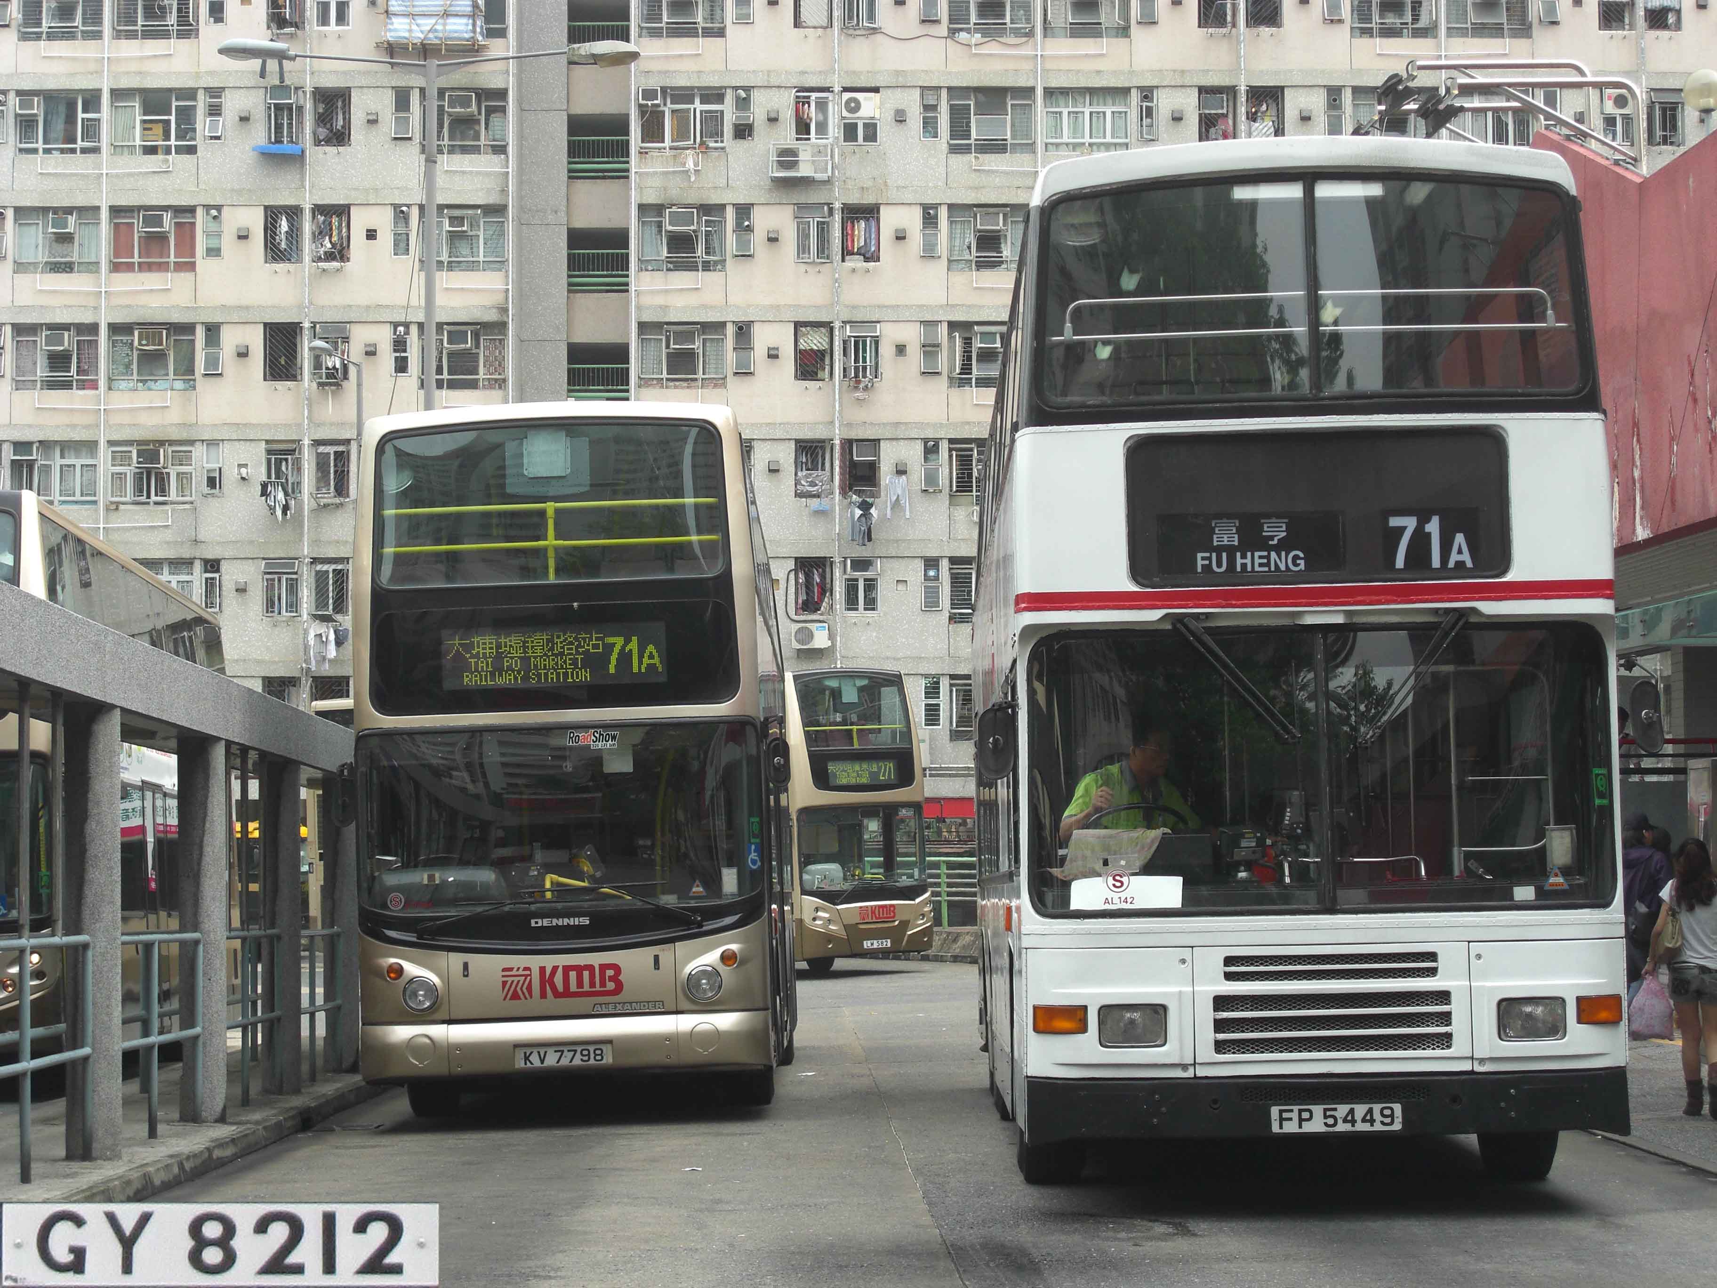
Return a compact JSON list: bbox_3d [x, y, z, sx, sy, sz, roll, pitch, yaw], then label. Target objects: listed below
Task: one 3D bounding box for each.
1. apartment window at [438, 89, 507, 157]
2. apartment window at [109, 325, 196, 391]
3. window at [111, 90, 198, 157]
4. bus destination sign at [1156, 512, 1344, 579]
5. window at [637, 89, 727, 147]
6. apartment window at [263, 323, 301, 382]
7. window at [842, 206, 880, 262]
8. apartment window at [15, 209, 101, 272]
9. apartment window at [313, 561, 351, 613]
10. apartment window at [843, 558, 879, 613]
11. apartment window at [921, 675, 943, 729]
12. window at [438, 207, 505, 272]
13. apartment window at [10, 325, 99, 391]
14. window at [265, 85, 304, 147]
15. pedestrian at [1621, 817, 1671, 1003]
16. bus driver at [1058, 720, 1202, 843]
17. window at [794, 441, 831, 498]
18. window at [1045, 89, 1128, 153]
[{"bbox_3d":[-9.010,-11.927,90.813,1.970,1.558,0.150,0,-4,0],"label":"apartment window"},{"bbox_3d":[-16.127,-6.524,90.612,1.962,1.510,0.180,0,-3,0],"label":"apartment window"},{"bbox_3d":[-16.159,-11.950,91.050,1.969,1.541,0.150,0,-4,0],"label":"window"},{"bbox_3d":[1.631,-0.410,16.520,0.773,0.265,0.060,-1,-4,2],"label":"bus destination sign"},{"bbox_3d":[-4.024,-12.041,90.867,1.997,1.395,0.180,0,-3,0],"label":"window"},{"bbox_3d":[-13.133,-6.643,90.457,0.865,1.342,0.150,0,-4,0],"label":"apartment window"},{"bbox_3d":[0.054,-9.353,90.637,0.847,1.317,0.150,0,-4,0],"label":"window"},{"bbox_3d":[-18.480,-9.298,91.457,1.994,1.544,0.200,0,-4,0],"label":"apartment window"},{"bbox_3d":[-11.969,-1.295,90.095,0.891,1.286,0.150,0,-4,0],"label":"apartment window"},{"bbox_3d":[0.061,-1.318,90.094,0.826,1.271,0.150,0,-4,0],"label":"apartment window"},{"bbox_3d":[1.675,1.324,90.068,0.517,1.219,0.180,0,-3,0],"label":"apartment window"},{"bbox_3d":[-9.015,-9.245,90.632,1.951,1.506,0.150,0,-4,0],"label":"window"},{"bbox_3d":[-18.489,-6.587,91.272,2.021,1.557,0.200,0,-4,0],"label":"apartment window"},{"bbox_3d":[-13.176,-12.098,91.068,0.892,1.401,0.200,0,-4,0],"label":"window"},{"bbox_3d":[4.760,1.935,24.300,0.520,1.780,0.400,-2,-4,25],"label":"pedestrian"},{"bbox_3d":[1.175,0.960,17.200,0.620,1.250,0.800,1,-4,-12],"label":"bus driver"},{"bbox_3d":[-1.039,-3.987,90.388,0.825,1.289,0.180,0,-3,0],"label":"window"},{"bbox_3d":[5.251,-11.997,91.112,1.941,1.495,0.150,0,-4,0],"label":"window"}]

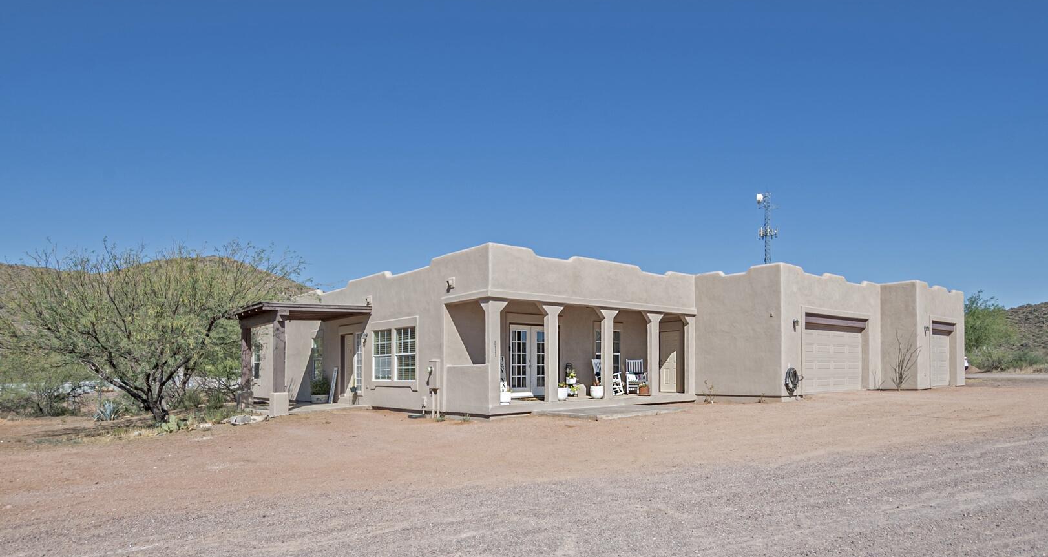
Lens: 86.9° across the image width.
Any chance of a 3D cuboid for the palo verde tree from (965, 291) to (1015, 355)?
[{"bbox_3d":[45.487,4.767,55.000,6.000,7.200,6.000,8,-12,-40],"label":"palo verde tree"}]

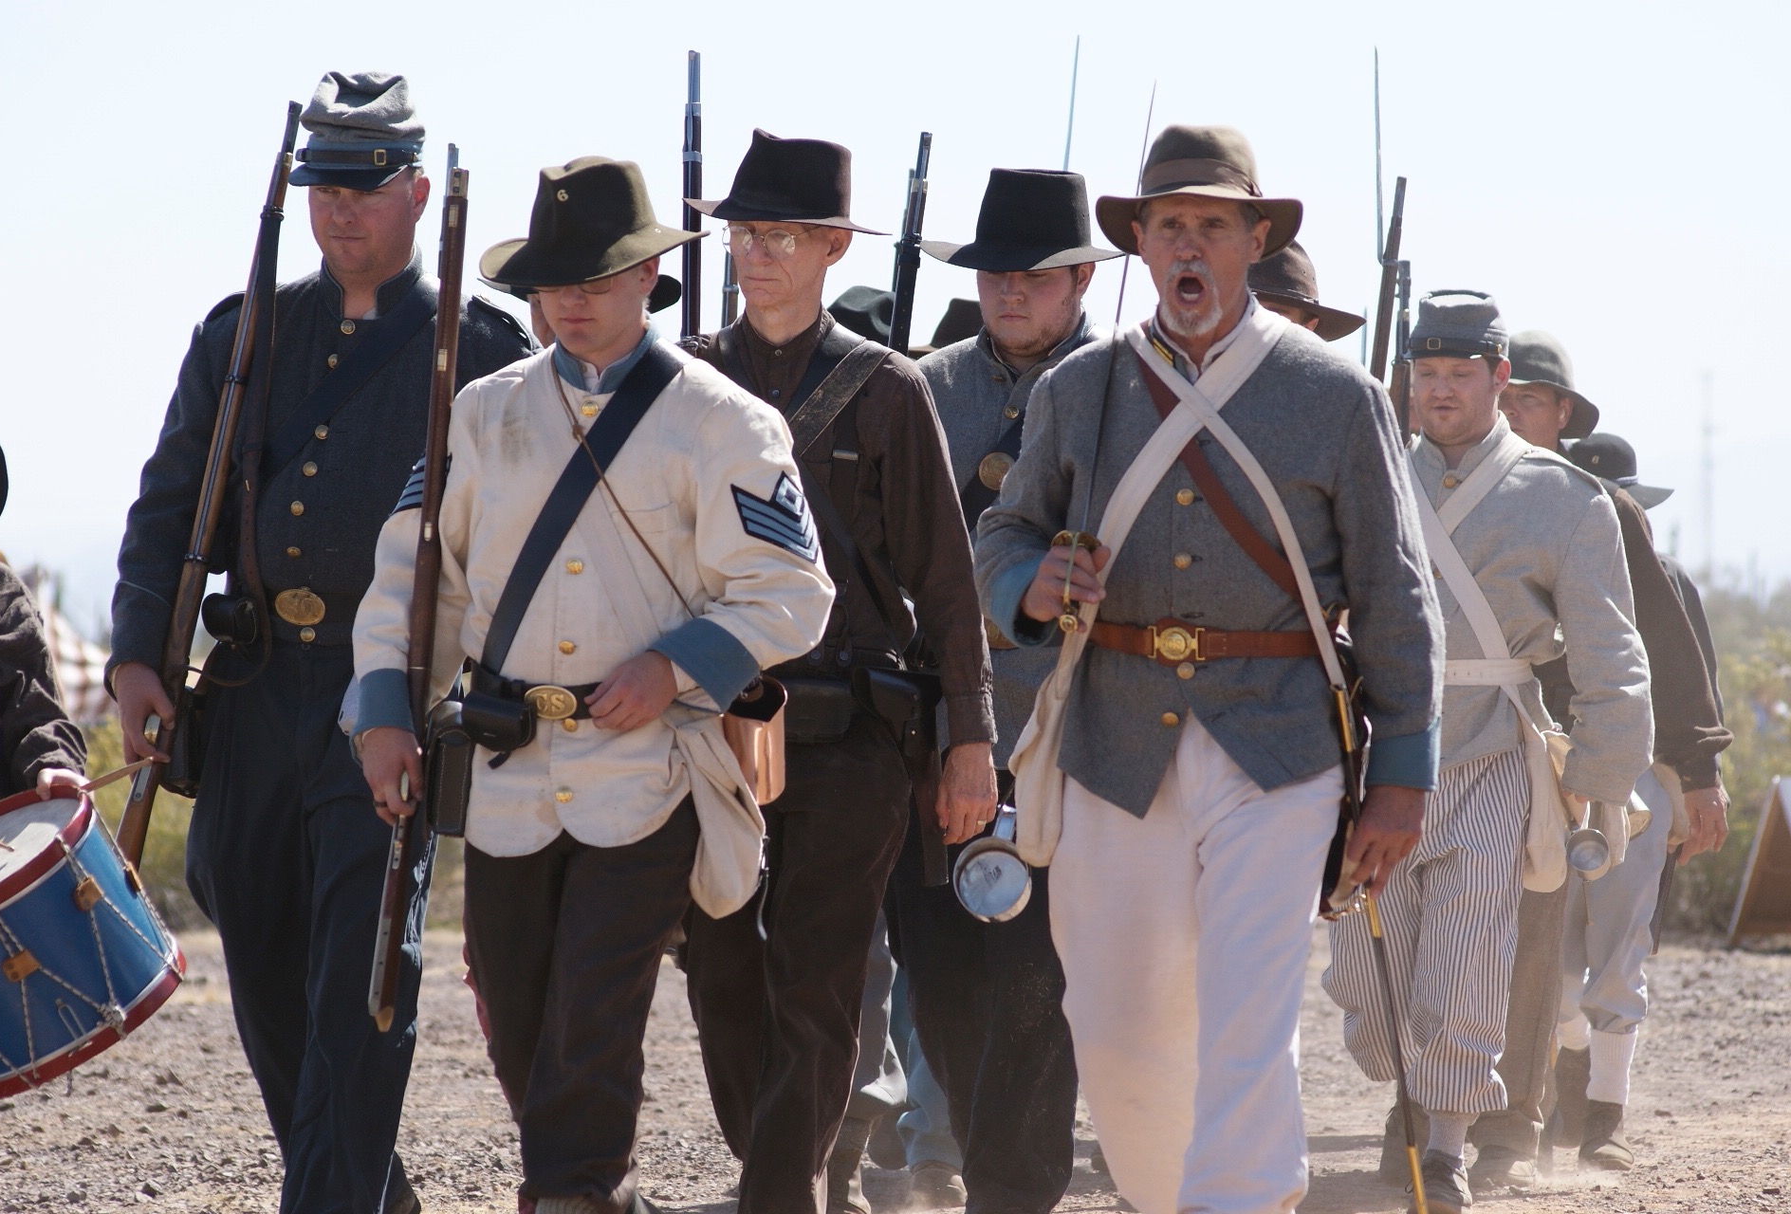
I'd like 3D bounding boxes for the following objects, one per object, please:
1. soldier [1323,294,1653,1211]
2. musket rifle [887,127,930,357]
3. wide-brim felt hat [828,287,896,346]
[{"bbox_3d":[1.160,0.281,20.000,0.620,1.790,0.560,0,-1,15],"label":"soldier"},{"bbox_3d":[-0.035,-0.103,17.250,0.060,1.410,0.170,8,-2,-14],"label":"musket rifle"},{"bbox_3d":[-0.057,-0.552,19.800,0.330,0.145,0.360,0,-1,18],"label":"wide-brim felt hat"}]

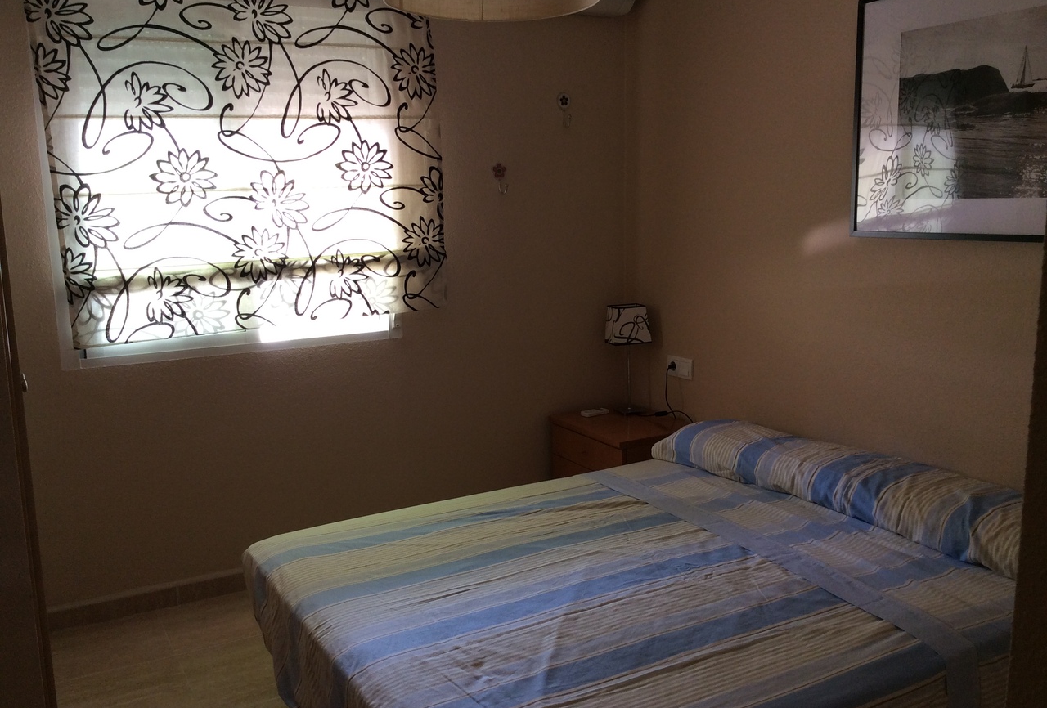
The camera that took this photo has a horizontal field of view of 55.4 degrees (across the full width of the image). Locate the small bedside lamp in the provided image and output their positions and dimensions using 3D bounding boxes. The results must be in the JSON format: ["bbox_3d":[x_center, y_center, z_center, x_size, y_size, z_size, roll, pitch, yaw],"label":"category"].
[{"bbox_3d":[0.435,0.022,4.110,0.167,0.444,0.104,-5,10,-18],"label":"small bedside lamp"}]

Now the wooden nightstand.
[{"bbox_3d":[0.421,0.509,4.008,0.422,0.482,0.510,-6,11,-28],"label":"wooden nightstand"}]

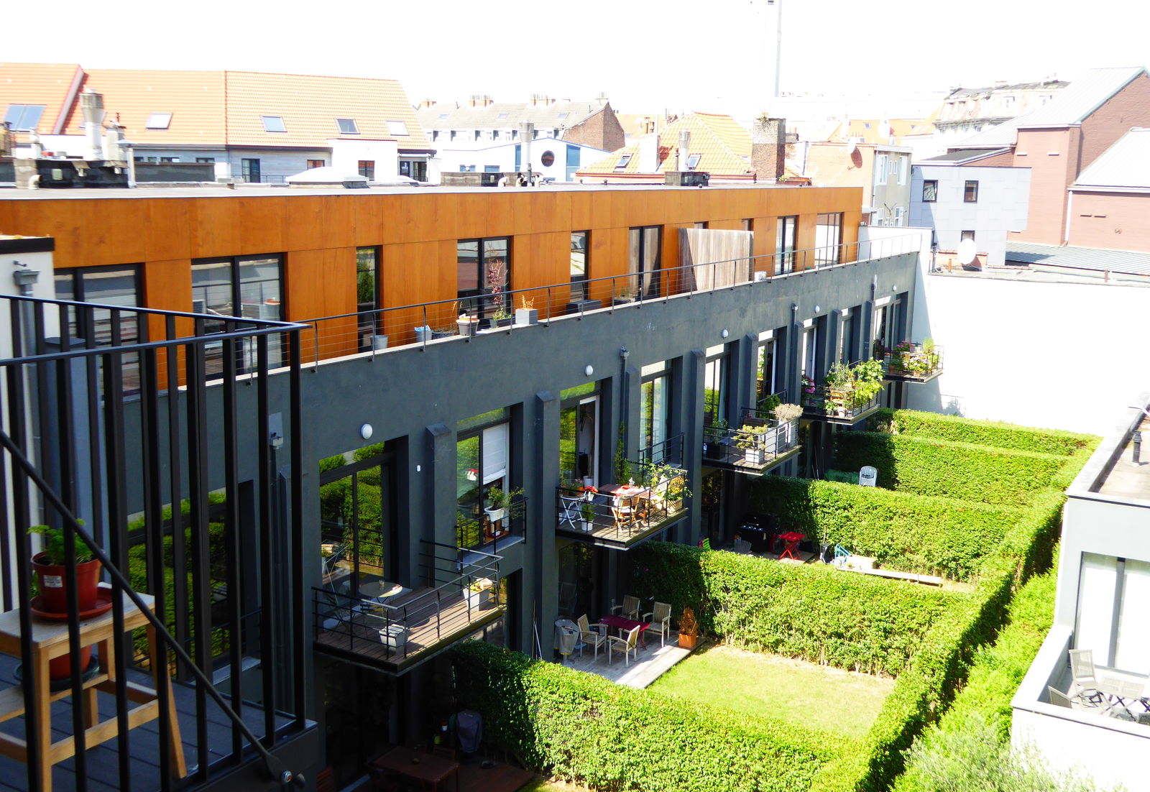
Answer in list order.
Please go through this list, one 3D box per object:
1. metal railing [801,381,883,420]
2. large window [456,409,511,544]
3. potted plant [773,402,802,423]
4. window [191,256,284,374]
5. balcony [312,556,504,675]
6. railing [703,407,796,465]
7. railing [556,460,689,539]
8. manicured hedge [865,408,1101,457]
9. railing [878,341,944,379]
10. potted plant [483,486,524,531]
[{"bbox_3d":[9.722,-0.023,42.429,1.931,1.020,3.194,7,12,30],"label":"metal railing"},{"bbox_3d":[-2.080,1.831,25.189,0.140,3.038,2.380,7,13,31],"label":"large window"},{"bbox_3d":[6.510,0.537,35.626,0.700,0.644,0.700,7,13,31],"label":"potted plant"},{"bbox_3d":[-6.420,-1.515,22.366,0.122,2.326,2.326,7,12,30],"label":"window"},{"bbox_3d":[-3.025,3.878,21.688,1.931,1.226,3.194,7,12,30],"label":"balcony"},{"bbox_3d":[5.333,1.250,34.931,1.928,1.018,3.160,7,13,31],"label":"railing"},{"bbox_3d":[1.212,2.514,28.570,1.931,1.020,3.194,7,12,30],"label":"railing"},{"bbox_3d":[15.921,2.048,46.346,8.874,1.938,1.122,7,12,31],"label":"manicured hedge"},{"bbox_3d":[14.717,-1.411,50.585,1.931,1.226,3.194,7,12,30],"label":"railing"},{"bbox_3d":[-1.565,2.407,25.324,0.448,0.784,0.784,7,13,31],"label":"potted plant"}]

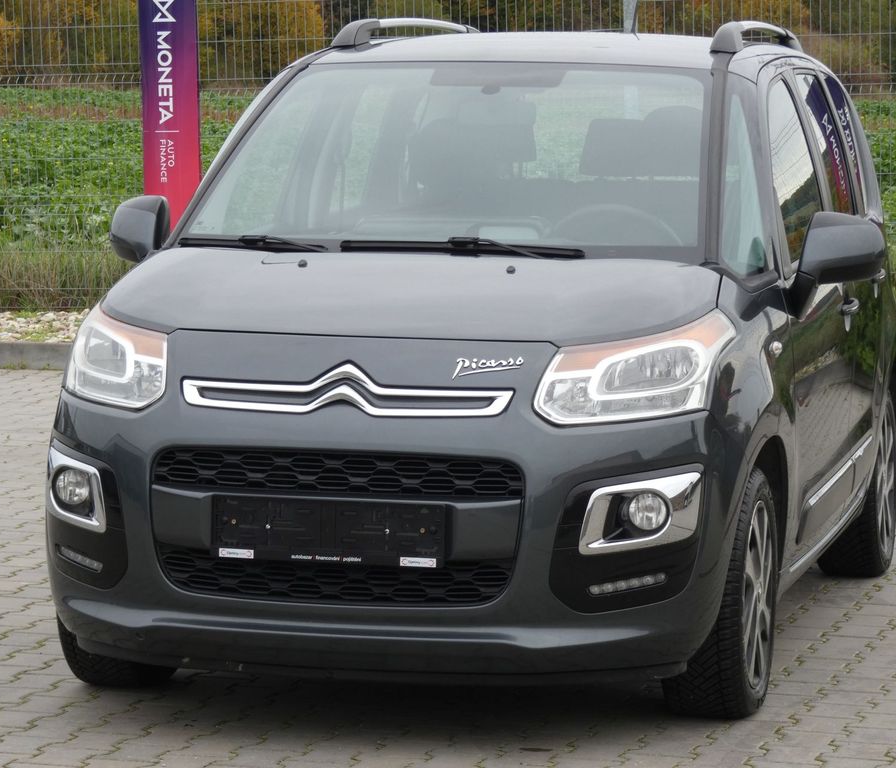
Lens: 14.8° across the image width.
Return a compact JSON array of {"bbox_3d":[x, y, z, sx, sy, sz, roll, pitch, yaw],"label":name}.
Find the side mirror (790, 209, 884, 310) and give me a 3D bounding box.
[{"bbox_3d":[0.974,-0.308,8.661,0.230,0.240,0.140,1,5,2],"label":"side mirror"}]

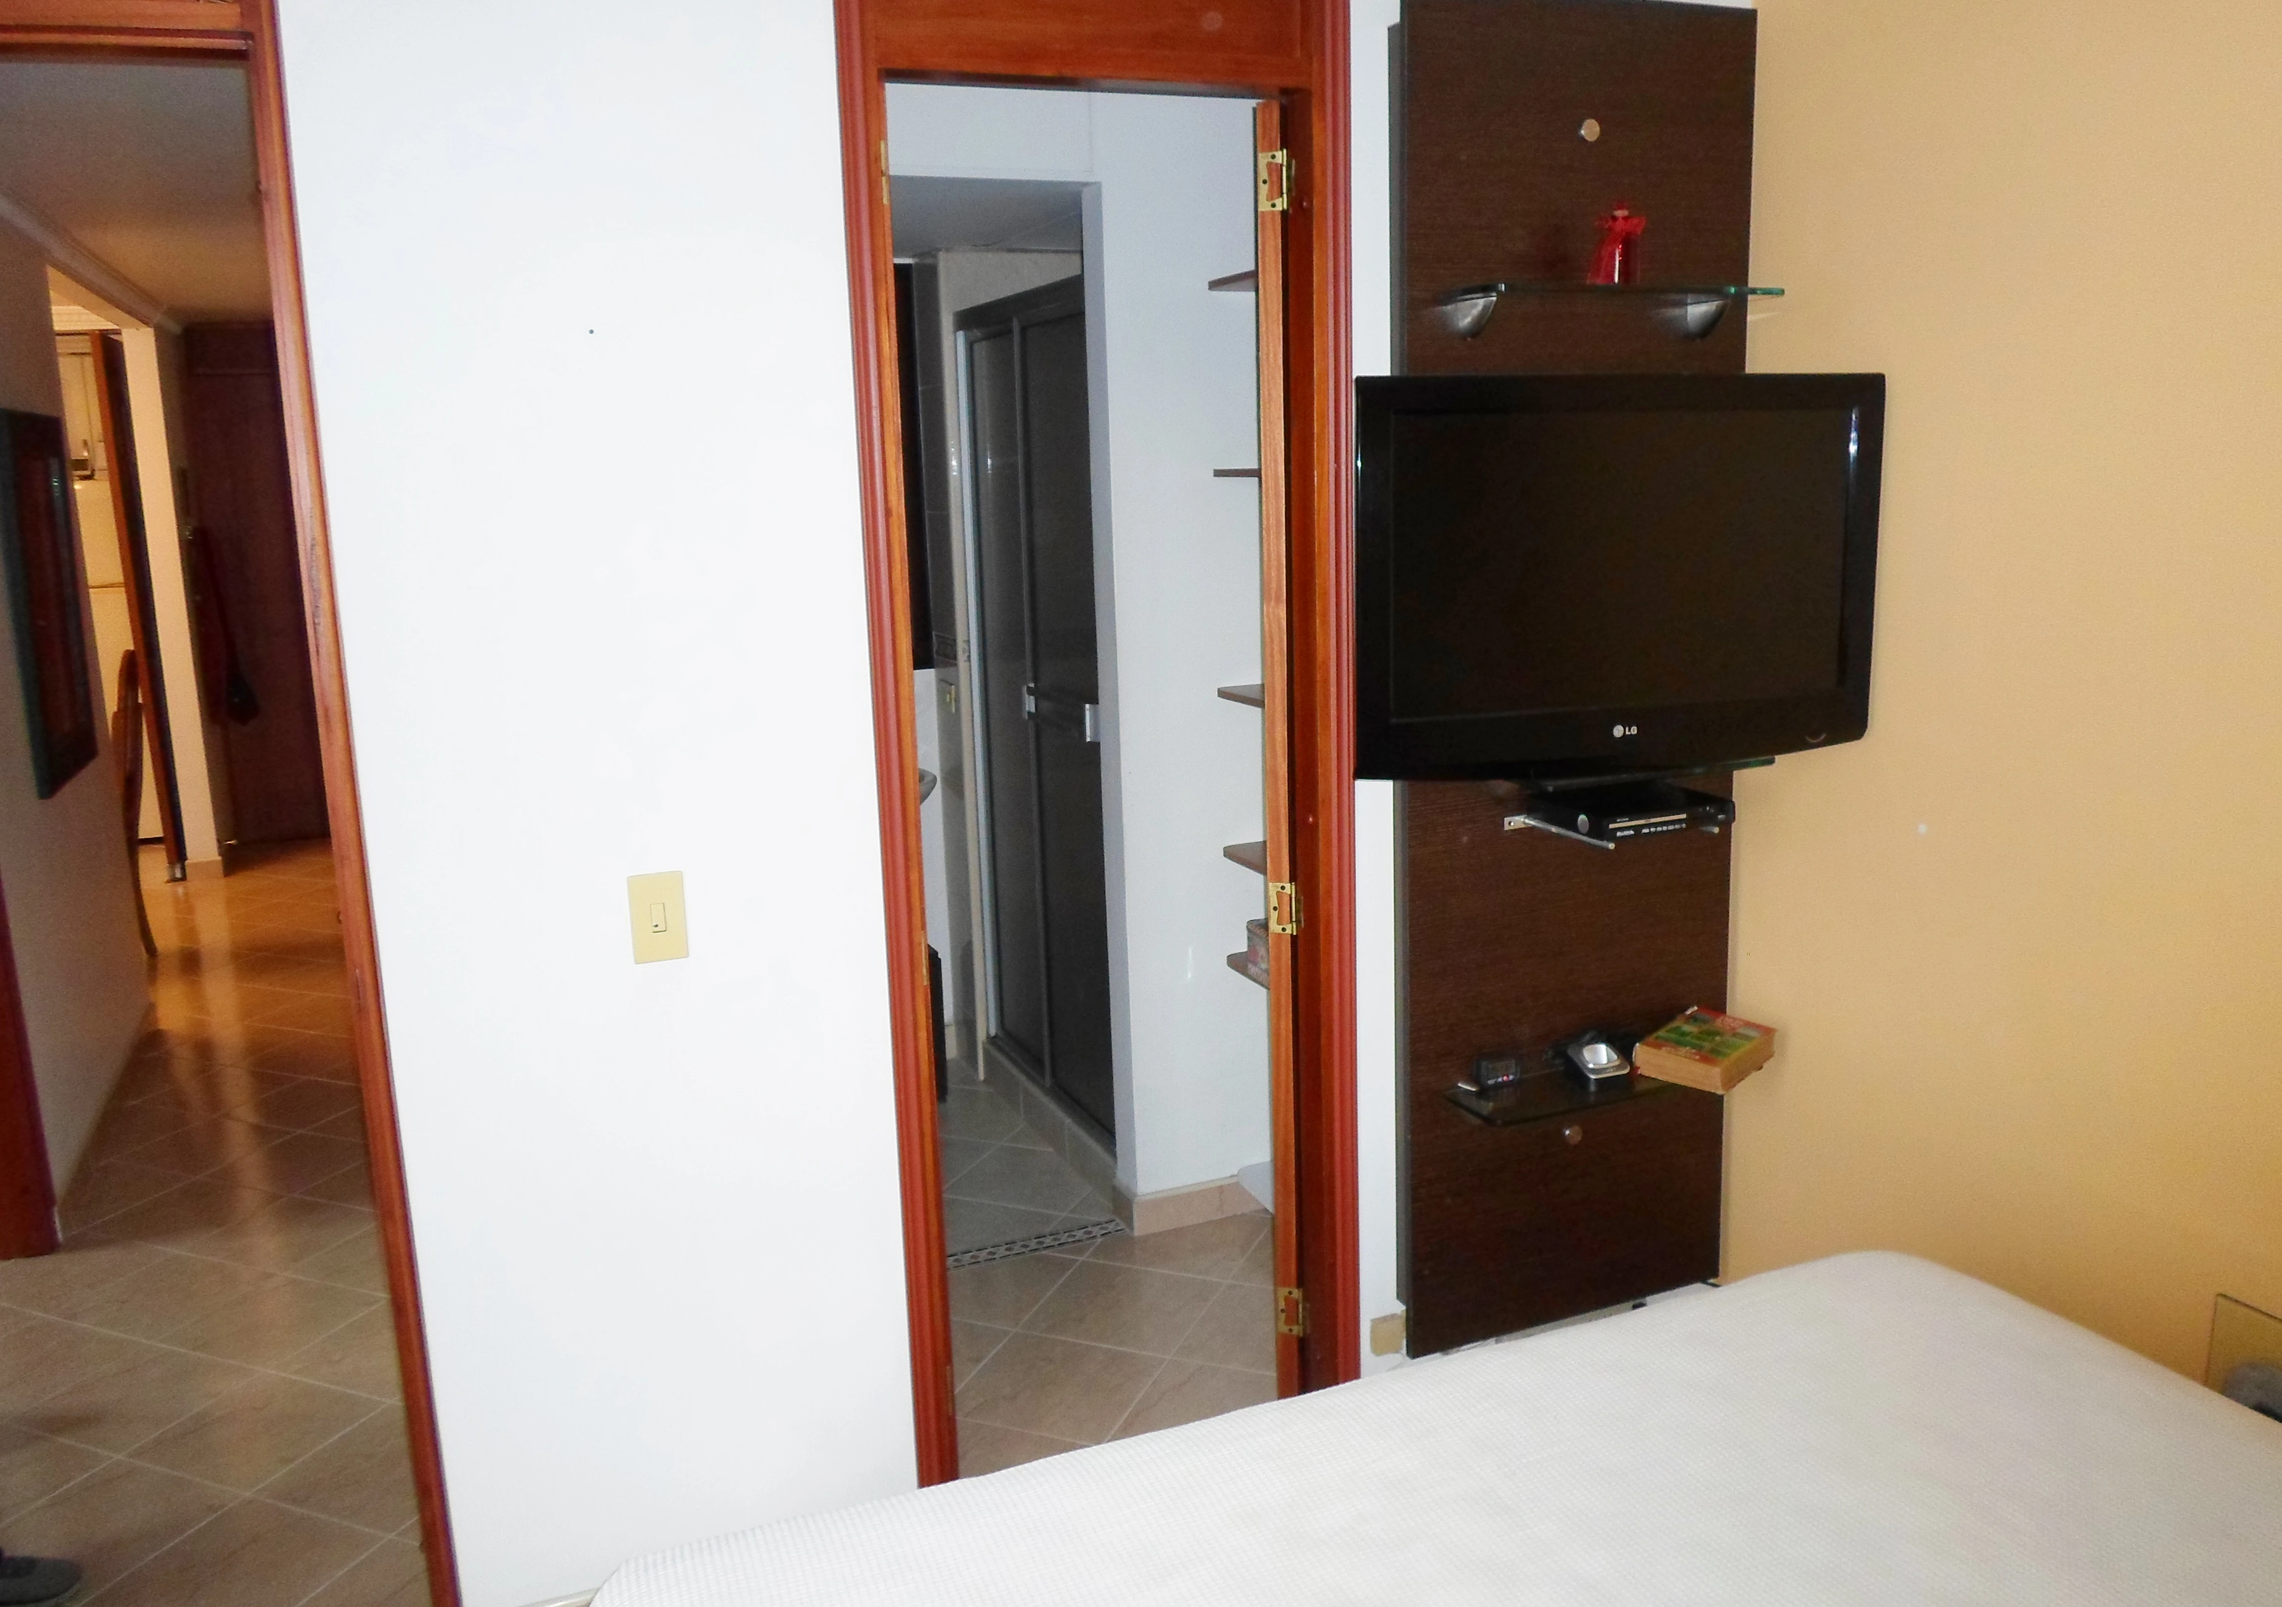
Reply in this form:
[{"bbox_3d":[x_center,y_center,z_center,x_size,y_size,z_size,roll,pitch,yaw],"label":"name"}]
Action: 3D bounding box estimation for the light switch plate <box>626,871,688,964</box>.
[{"bbox_3d":[-0.637,0.152,2.179,0.069,0.117,0.011,-5,11,-20],"label":"light switch plate"}]

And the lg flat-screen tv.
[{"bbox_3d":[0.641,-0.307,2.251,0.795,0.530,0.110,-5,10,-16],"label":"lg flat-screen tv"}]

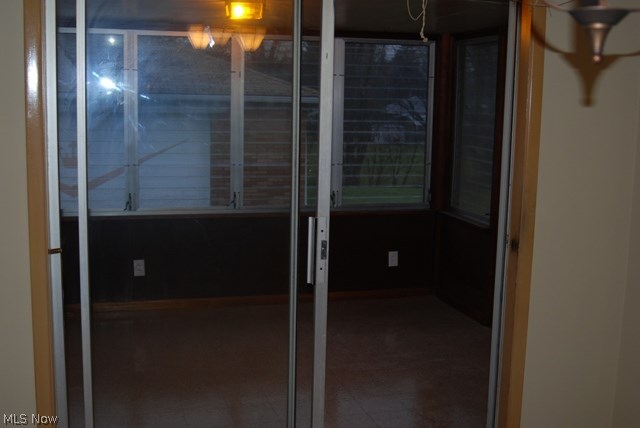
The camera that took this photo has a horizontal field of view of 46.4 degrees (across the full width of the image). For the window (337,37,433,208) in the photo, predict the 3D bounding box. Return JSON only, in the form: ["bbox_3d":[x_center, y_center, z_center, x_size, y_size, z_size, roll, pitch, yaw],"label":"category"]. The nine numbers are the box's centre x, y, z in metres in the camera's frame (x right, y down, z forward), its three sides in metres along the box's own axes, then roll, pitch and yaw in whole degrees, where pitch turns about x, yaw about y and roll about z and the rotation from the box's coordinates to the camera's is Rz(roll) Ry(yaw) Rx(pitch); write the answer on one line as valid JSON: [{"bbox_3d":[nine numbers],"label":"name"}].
[{"bbox_3d":[0.500,-0.669,5.676,0.758,1.263,0.080,-1,9,-16],"label":"window"}]

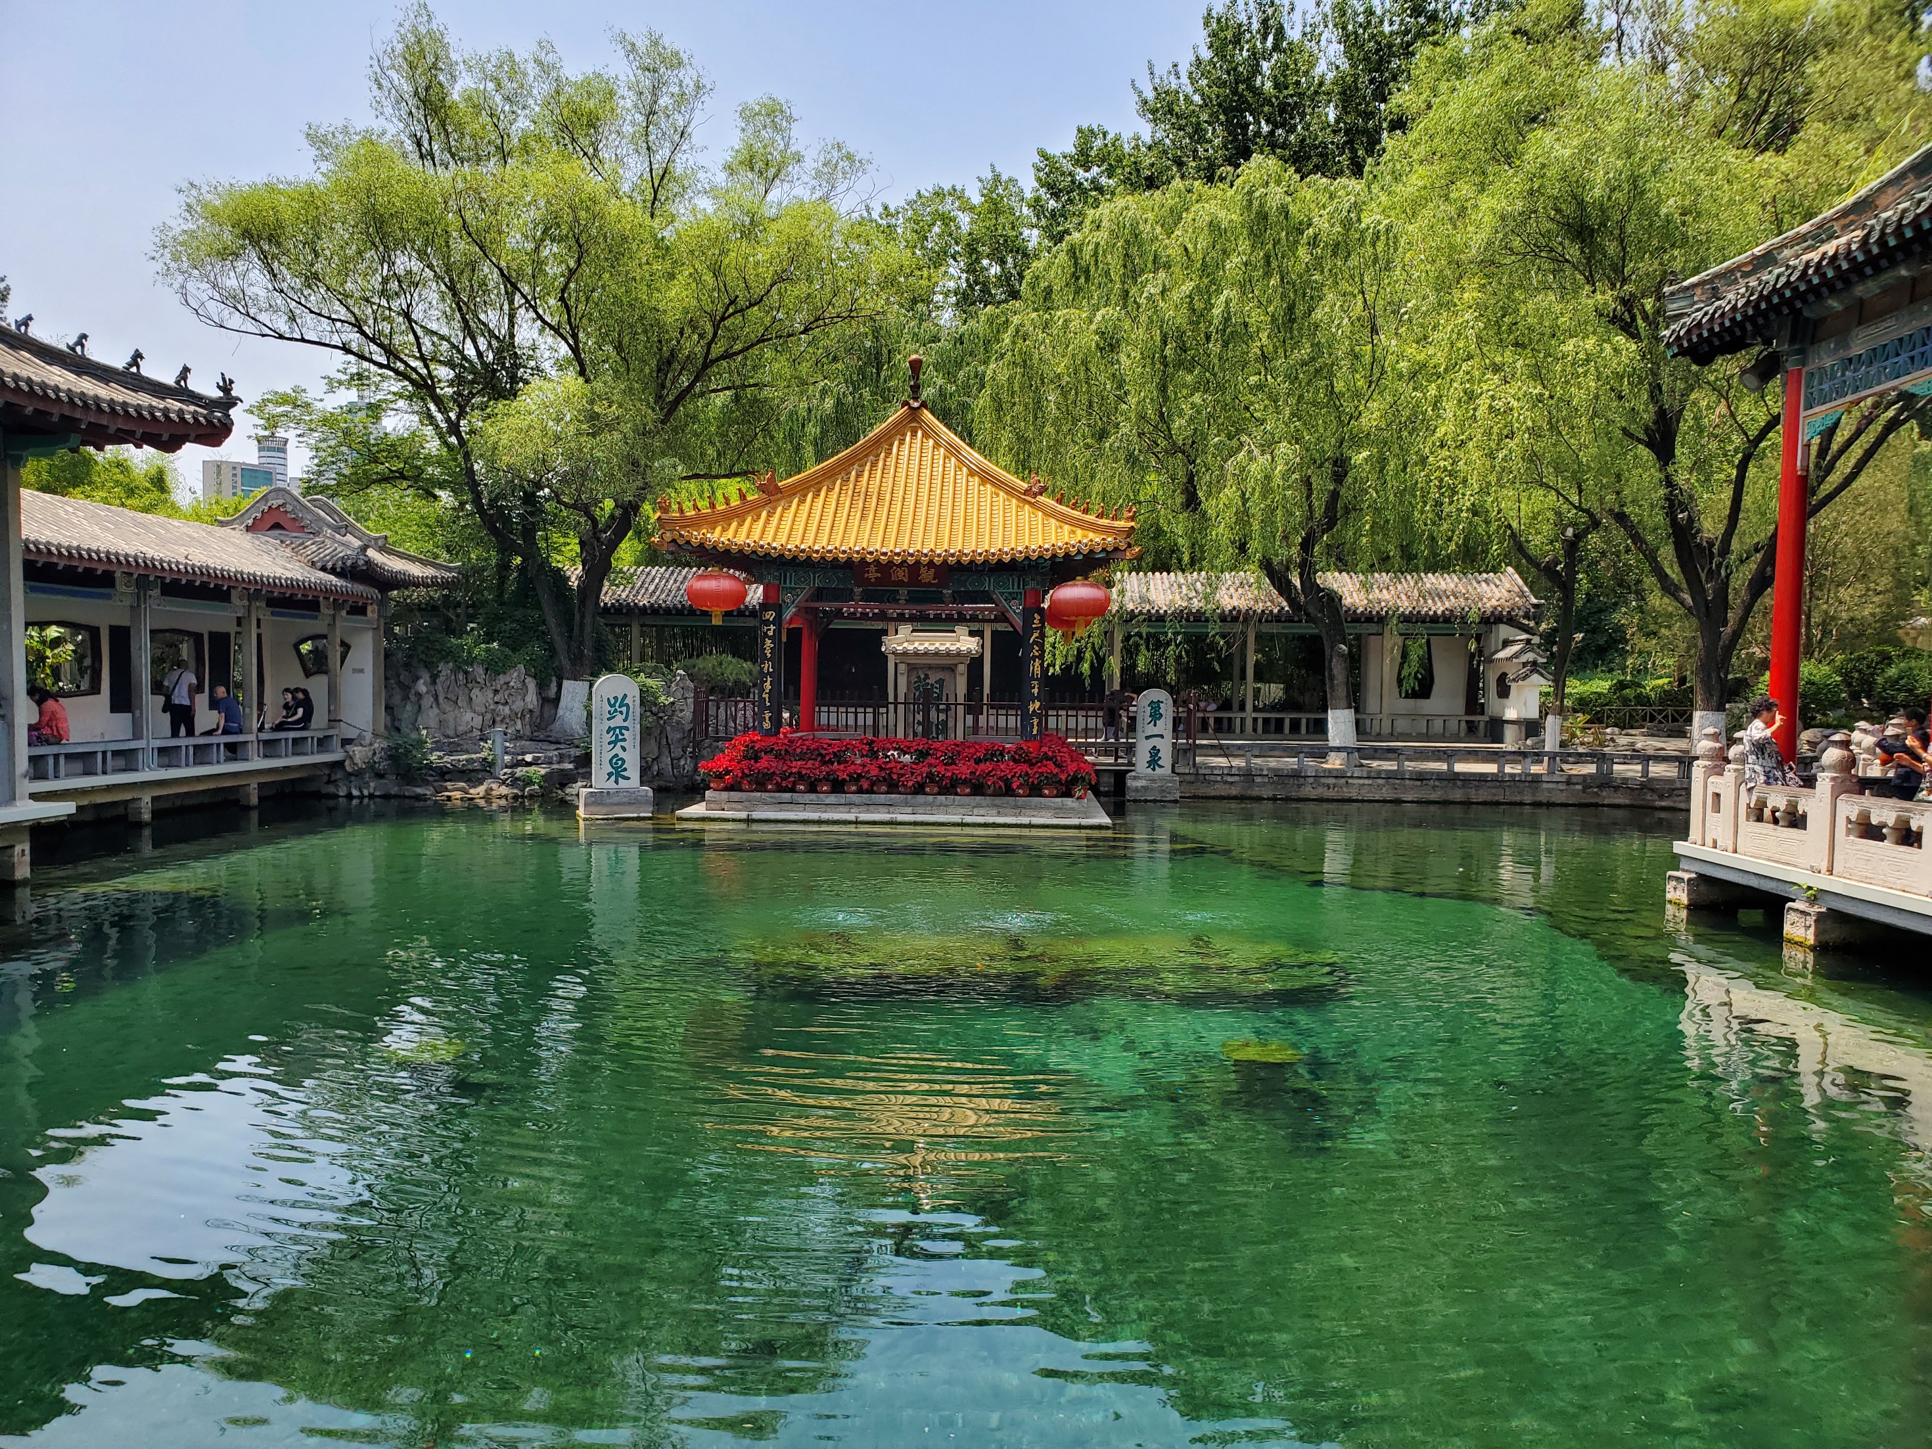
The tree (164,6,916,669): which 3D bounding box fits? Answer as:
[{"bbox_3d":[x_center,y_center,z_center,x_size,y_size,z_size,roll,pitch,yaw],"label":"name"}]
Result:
[{"bbox_3d":[-8.345,-6.732,28.200,14.500,14.300,12.500,1,2,3],"label":"tree"}]

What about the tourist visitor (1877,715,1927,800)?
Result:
[{"bbox_3d":[9.249,0.487,14.400,0.750,1.300,0.500,1,2,-6],"label":"tourist visitor"}]

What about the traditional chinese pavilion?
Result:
[{"bbox_3d":[-0.903,-2.670,24.800,7.100,7.200,7.100,1,2,3],"label":"traditional chinese pavilion"}]

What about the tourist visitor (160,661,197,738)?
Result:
[{"bbox_3d":[-12.259,-0.165,22.600,0.520,1.650,0.330,-1,2,-34],"label":"tourist visitor"}]

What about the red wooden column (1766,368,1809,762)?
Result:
[{"bbox_3d":[7.703,-1.082,13.600,0.270,4.500,0.270,1,2,3],"label":"red wooden column"}]

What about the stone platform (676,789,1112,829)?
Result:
[{"bbox_3d":[-0.916,1.187,24.800,6.500,0.450,6.300,1,2,3],"label":"stone platform"}]

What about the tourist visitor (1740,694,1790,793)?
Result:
[{"bbox_3d":[7.172,0.382,12.900,0.650,1.280,0.500,1,2,3],"label":"tourist visitor"}]

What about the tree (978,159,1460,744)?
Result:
[{"bbox_3d":[5.087,-5.178,29.200,9.700,12.000,9.300,1,2,3],"label":"tree"}]

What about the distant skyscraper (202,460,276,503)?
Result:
[{"bbox_3d":[-350.582,-74.631,700.000,38.000,105.000,32.000,0,2,-30],"label":"distant skyscraper"}]

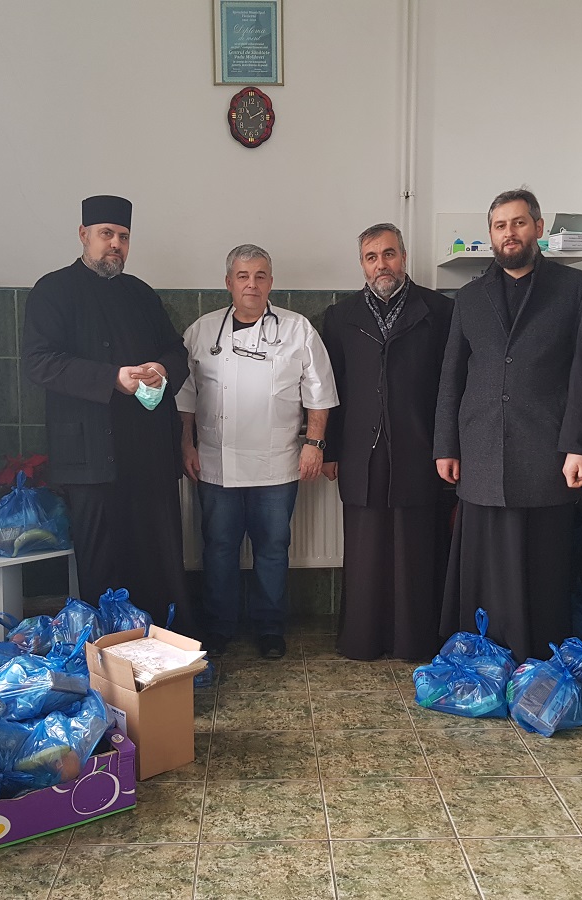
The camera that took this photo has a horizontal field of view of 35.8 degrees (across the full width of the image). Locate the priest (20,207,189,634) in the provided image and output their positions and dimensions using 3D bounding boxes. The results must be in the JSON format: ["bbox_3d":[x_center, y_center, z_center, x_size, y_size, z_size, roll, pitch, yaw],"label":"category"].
[{"bbox_3d":[-0.739,-0.070,3.636,0.600,1.870,0.460,-4,8,-29],"label":"priest"}]

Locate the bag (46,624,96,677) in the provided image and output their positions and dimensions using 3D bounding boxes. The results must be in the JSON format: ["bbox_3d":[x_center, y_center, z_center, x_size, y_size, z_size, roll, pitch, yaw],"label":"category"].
[{"bbox_3d":[-0.700,0.745,2.947,0.250,0.360,0.230,0,7,0],"label":"bag"}]

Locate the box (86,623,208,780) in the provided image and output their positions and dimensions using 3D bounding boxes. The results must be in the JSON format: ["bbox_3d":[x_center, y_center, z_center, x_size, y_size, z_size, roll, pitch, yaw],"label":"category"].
[{"bbox_3d":[-0.457,0.786,2.801,0.265,0.360,0.215,6,9,44],"label":"box"}]

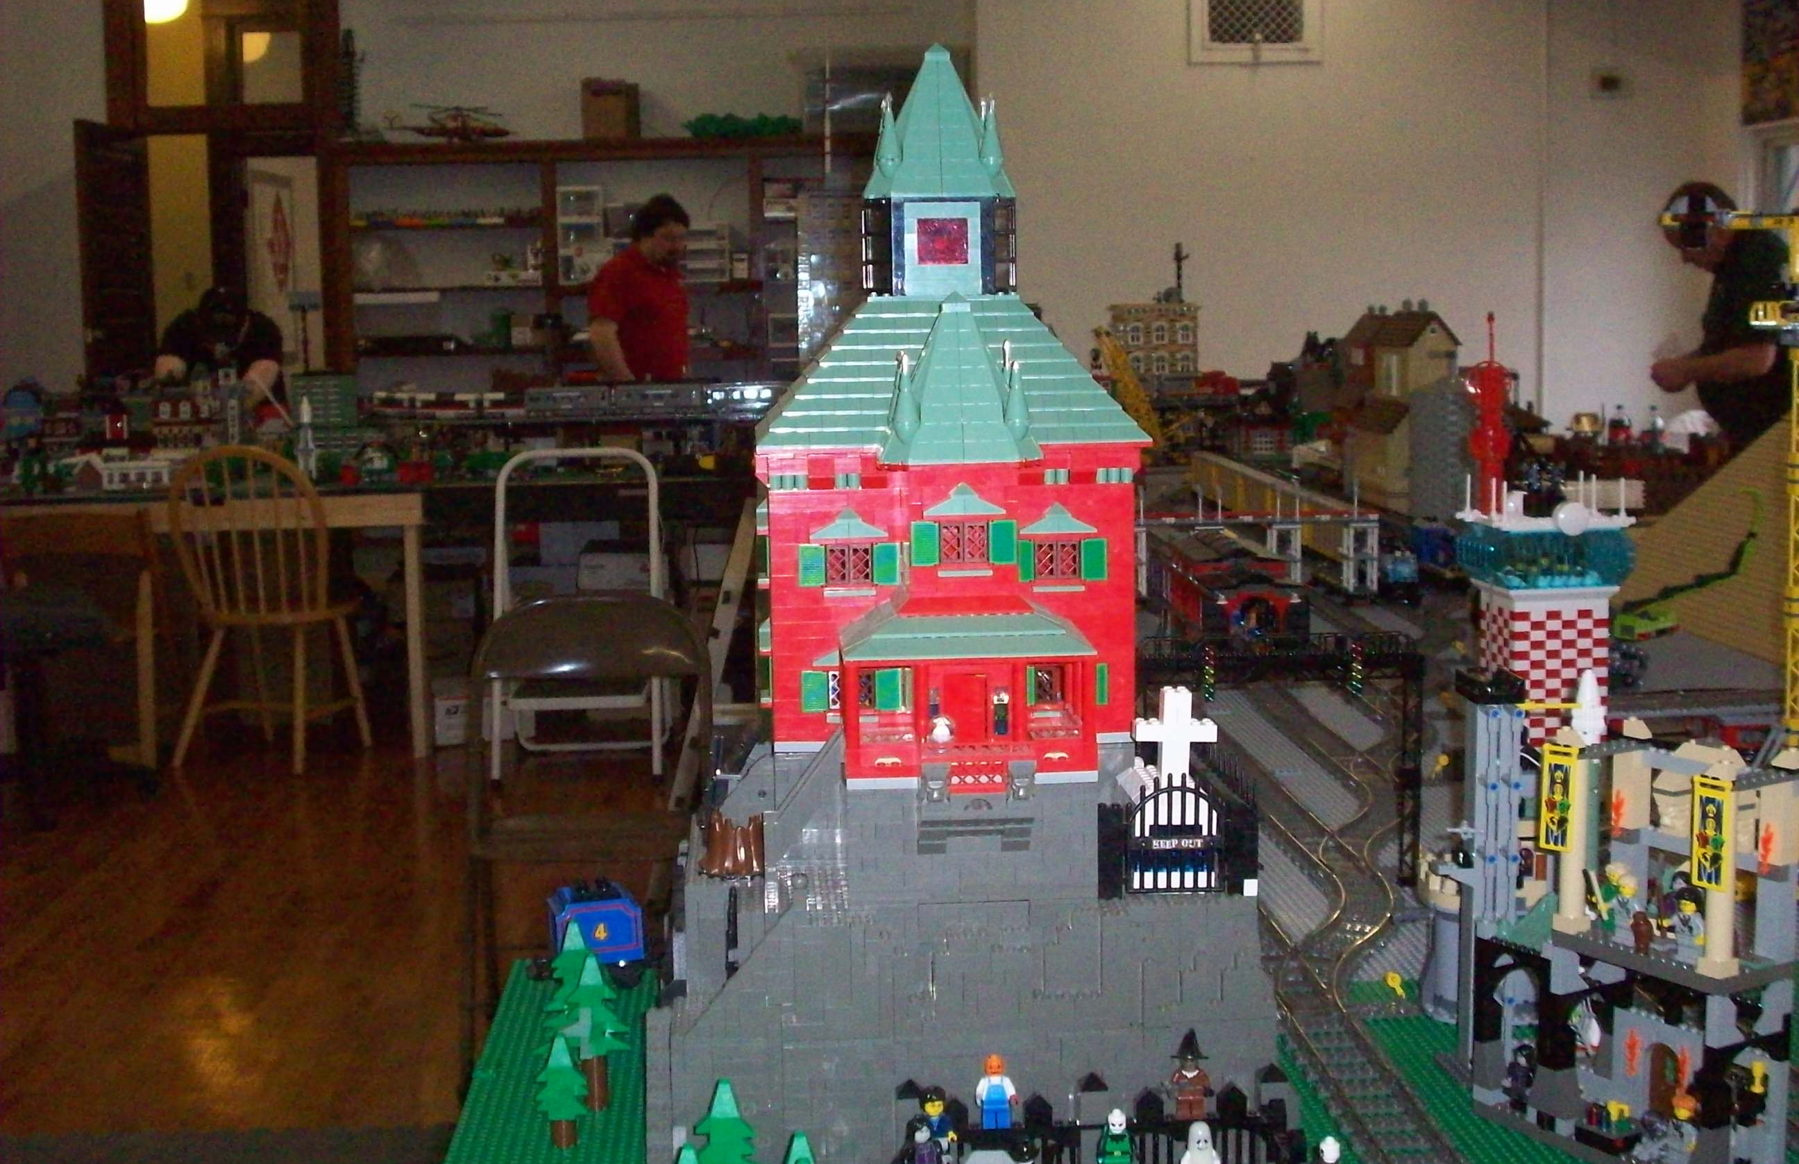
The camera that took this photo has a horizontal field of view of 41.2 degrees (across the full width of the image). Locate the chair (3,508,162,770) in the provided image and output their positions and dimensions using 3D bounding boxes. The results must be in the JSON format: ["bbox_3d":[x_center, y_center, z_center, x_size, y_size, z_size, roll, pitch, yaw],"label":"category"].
[{"bbox_3d":[-2.418,0.142,7.056,0.470,0.770,0.490,-2,8,-8],"label":"chair"}]

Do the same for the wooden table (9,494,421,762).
[{"bbox_3d":[-2.267,0.101,7.194,1.700,0.760,0.850,-2,7,-9],"label":"wooden table"}]

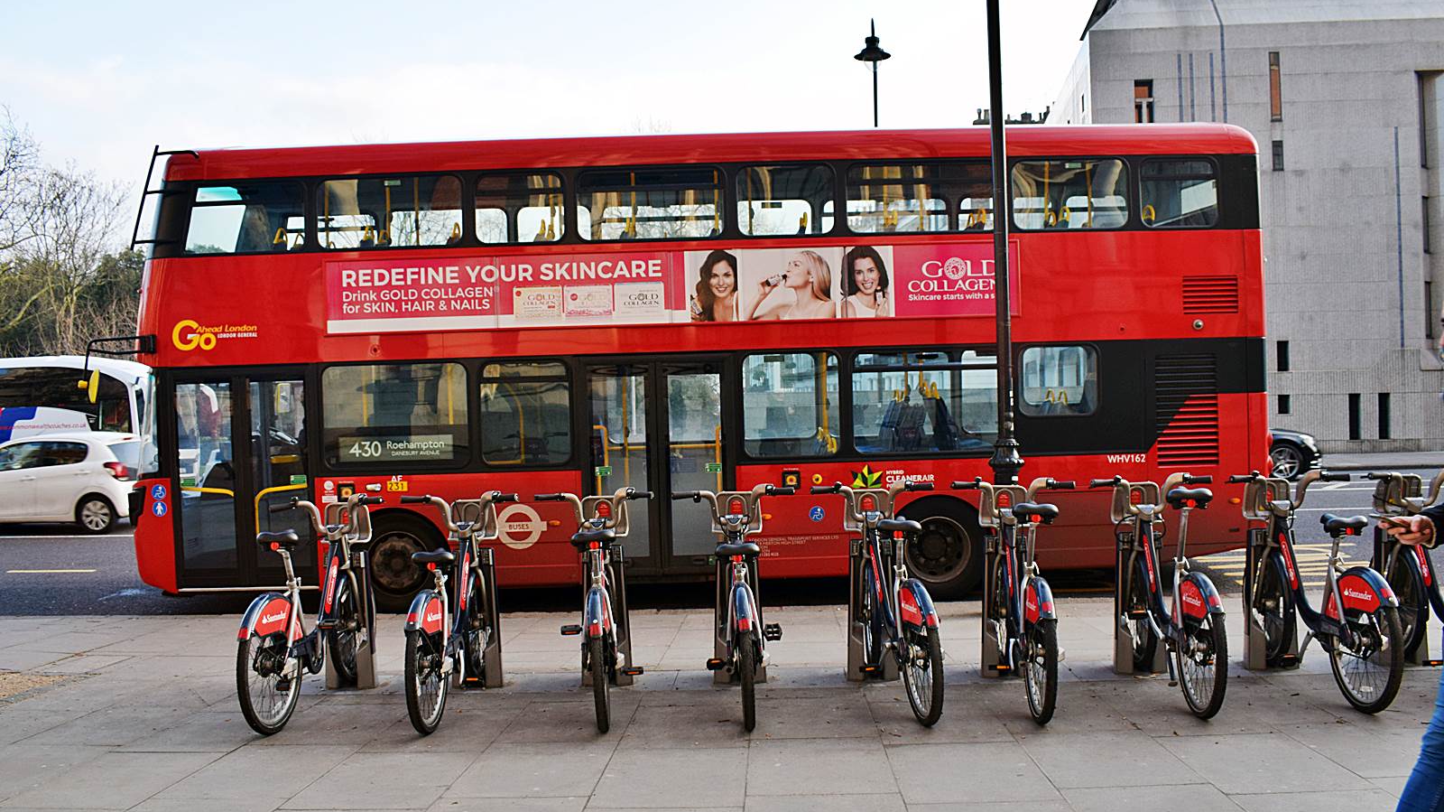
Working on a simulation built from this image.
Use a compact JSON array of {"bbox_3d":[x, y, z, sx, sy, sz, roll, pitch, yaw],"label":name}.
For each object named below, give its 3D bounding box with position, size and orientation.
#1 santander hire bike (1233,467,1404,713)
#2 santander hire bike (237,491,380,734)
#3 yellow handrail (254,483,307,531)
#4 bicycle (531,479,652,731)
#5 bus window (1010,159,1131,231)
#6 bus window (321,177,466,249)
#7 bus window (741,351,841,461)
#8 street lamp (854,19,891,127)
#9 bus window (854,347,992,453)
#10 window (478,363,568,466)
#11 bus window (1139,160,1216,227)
[{"bbox_3d":[3.094,0.906,6.270,0.660,1.120,1.800,-2,0,2],"label":"santander hire bike"},{"bbox_3d":[-2.154,1.050,6.388,0.660,1.120,1.760,-2,-1,6],"label":"santander hire bike"},{"bbox_3d":[-4.040,0.950,11.020,0.486,0.485,0.070,-2,-1,0],"label":"yellow handrail"},{"bbox_3d":[-0.621,1.004,6.250,0.660,1.120,1.760,-1,-1,-6],"label":"bicycle"},{"bbox_3d":[3.167,-1.918,10.950,1.051,0.618,0.060,-2,-1,0],"label":"bus window"},{"bbox_3d":[-3.023,-1.759,10.950,1.318,0.642,0.060,-2,-1,0],"label":"bus window"},{"bbox_3d":[0.616,-0.005,10.858,0.869,0.931,0.060,-2,1,-1],"label":"bus window"},{"bbox_3d":[3.297,-3.270,25.252,0.780,9.700,0.780,-2,-1,0],"label":"street lamp"},{"bbox_3d":[1.874,-0.041,10.950,1.351,0.918,0.060,-2,-1,0],"label":"bus window"},{"bbox_3d":[-1.792,0.064,10.950,0.807,0.937,0.060,-2,-1,0],"label":"window"},{"bbox_3d":[4.136,-1.914,10.896,0.686,0.601,0.060,-2,1,-1],"label":"bus window"}]

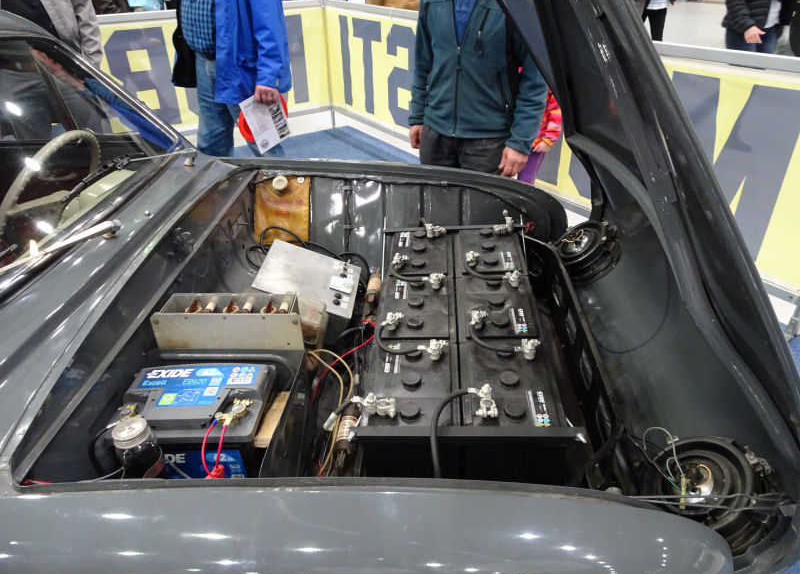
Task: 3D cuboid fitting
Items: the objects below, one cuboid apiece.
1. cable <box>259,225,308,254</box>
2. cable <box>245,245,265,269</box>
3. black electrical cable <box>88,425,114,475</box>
[{"bbox_3d":[-0.366,-0.148,1.730,0.150,0.070,0.060,0,32,3],"label":"cable"},{"bbox_3d":[-0.446,-0.090,1.700,0.062,0.045,0.070,0,32,3],"label":"cable"},{"bbox_3d":[-0.495,0.272,0.920,0.045,0.095,0.040,0,32,3],"label":"black electrical cable"}]

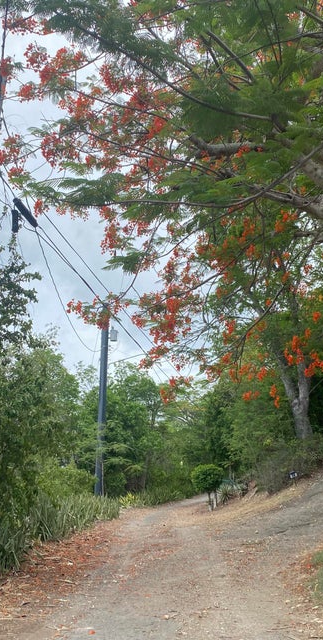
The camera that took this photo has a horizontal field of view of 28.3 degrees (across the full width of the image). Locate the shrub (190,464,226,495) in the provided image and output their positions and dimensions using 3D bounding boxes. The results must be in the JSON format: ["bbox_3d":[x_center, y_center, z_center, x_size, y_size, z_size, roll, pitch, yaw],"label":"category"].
[{"bbox_3d":[1.385,4.774,19.300,1.000,0.880,1.000,1,-11,0],"label":"shrub"}]

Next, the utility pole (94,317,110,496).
[{"bbox_3d":[-2.541,3.626,27.500,0.330,8.100,0.330,1,-11,0],"label":"utility pole"}]

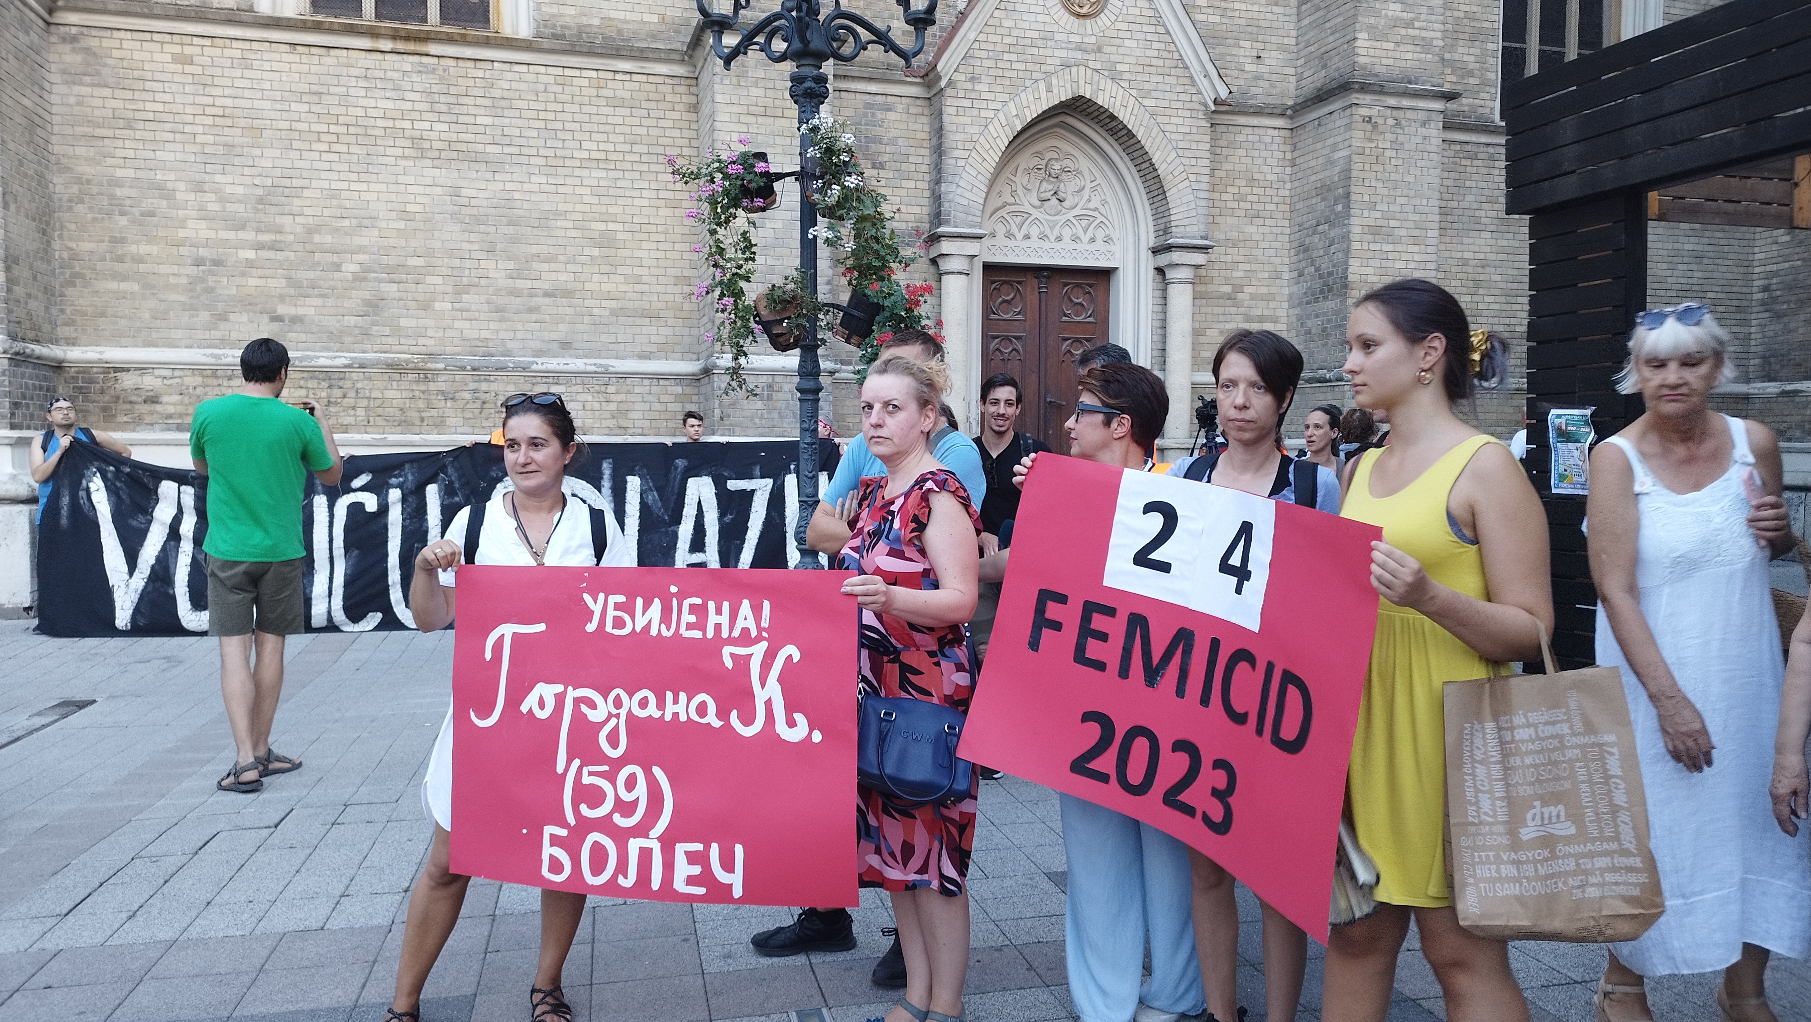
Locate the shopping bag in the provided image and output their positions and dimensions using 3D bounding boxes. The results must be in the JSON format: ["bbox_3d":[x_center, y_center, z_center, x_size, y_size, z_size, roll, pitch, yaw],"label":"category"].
[{"bbox_3d":[1.127,0.477,2.200,0.320,0.520,0.140,-6,-3,17],"label":"shopping bag"}]

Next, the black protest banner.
[{"bbox_3d":[-3.211,0.167,9.135,5.521,1.400,0.250,0,3,-11],"label":"black protest banner"}]

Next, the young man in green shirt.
[{"bbox_3d":[-2.659,0.195,5.250,0.600,1.837,0.480,0,3,-7],"label":"young man in green shirt"}]

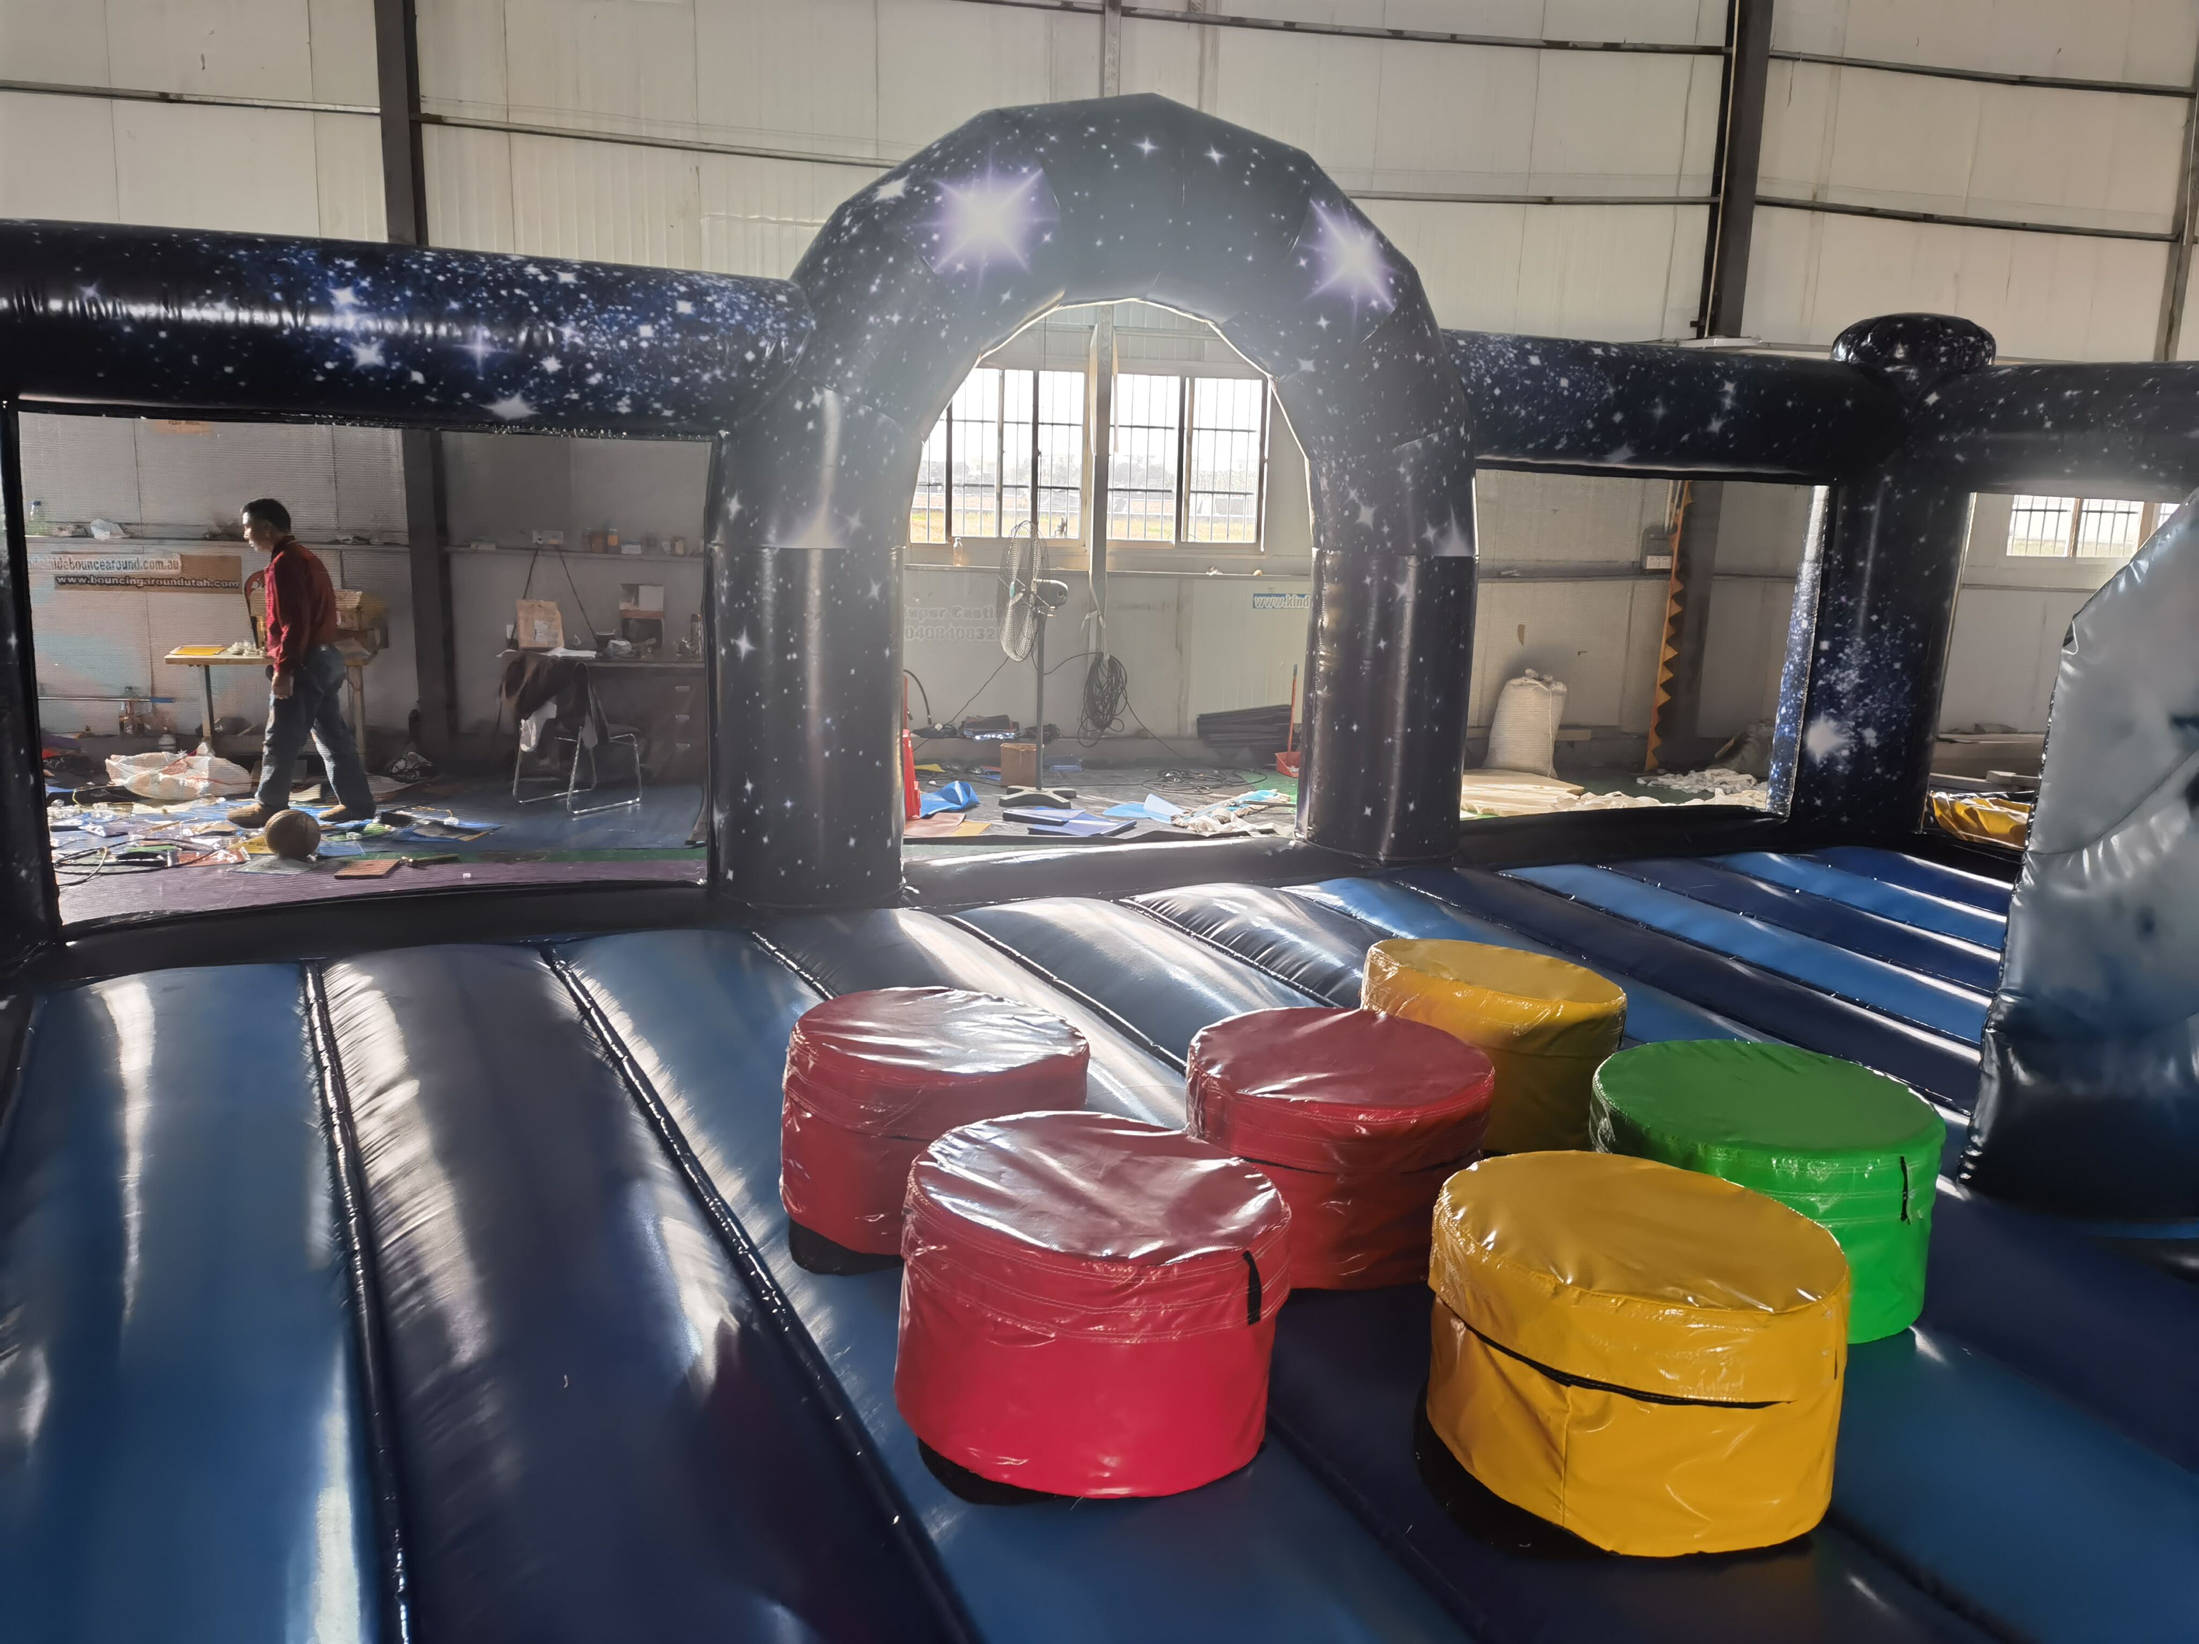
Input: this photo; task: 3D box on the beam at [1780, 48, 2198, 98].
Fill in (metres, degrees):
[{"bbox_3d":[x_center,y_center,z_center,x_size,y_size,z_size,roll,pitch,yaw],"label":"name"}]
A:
[{"bbox_3d":[5.820,-4.890,11.250,3.150,0.080,0.110,0,12,-10],"label":"beam"}]

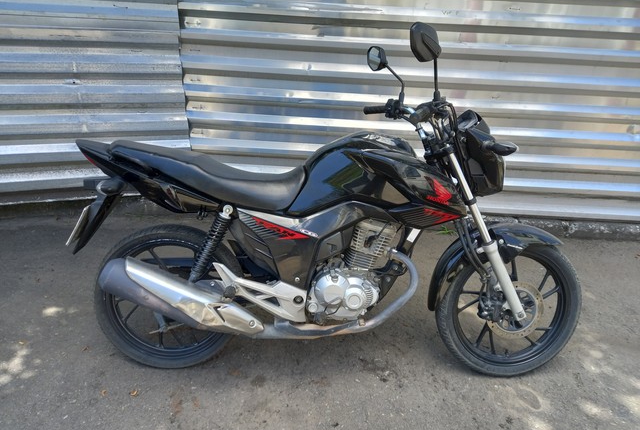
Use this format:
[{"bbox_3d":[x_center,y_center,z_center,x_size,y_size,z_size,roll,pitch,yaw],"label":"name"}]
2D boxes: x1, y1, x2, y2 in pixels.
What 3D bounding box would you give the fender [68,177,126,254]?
[{"bbox_3d":[-0.812,0.009,1.714,0.228,0.301,0.184,2,15,-2],"label":"fender"}]

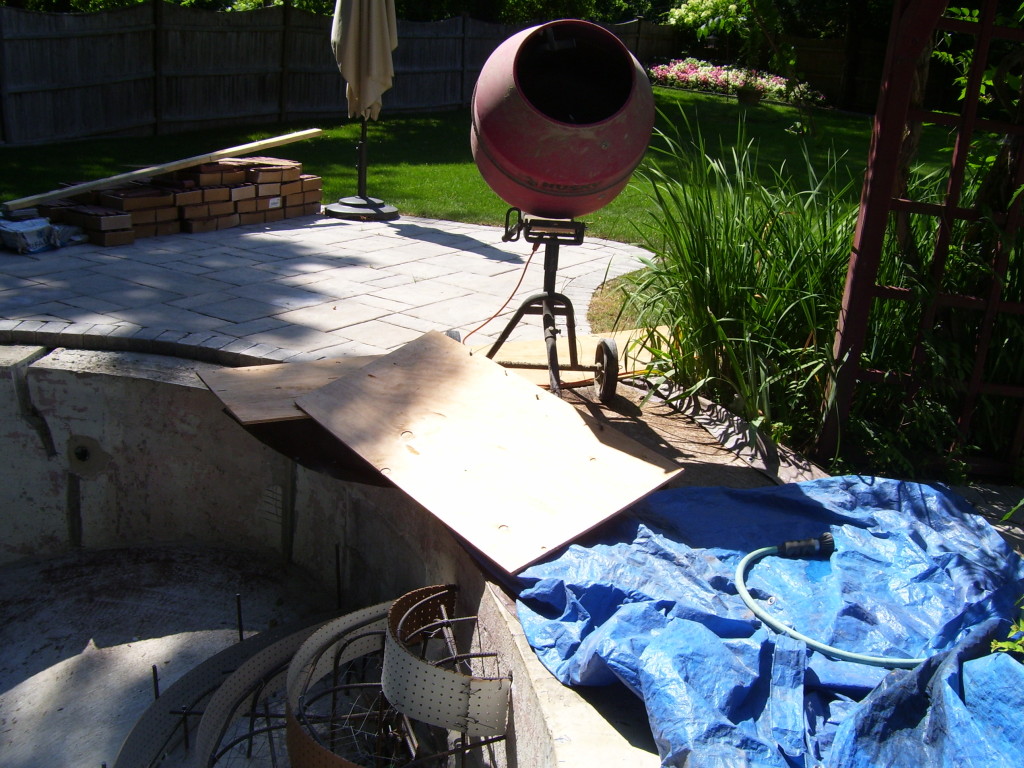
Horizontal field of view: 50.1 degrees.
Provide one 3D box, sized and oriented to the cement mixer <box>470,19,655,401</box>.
[{"bbox_3d":[0.135,-0.572,3.951,0.680,1.400,0.820,2,18,-3],"label":"cement mixer"}]

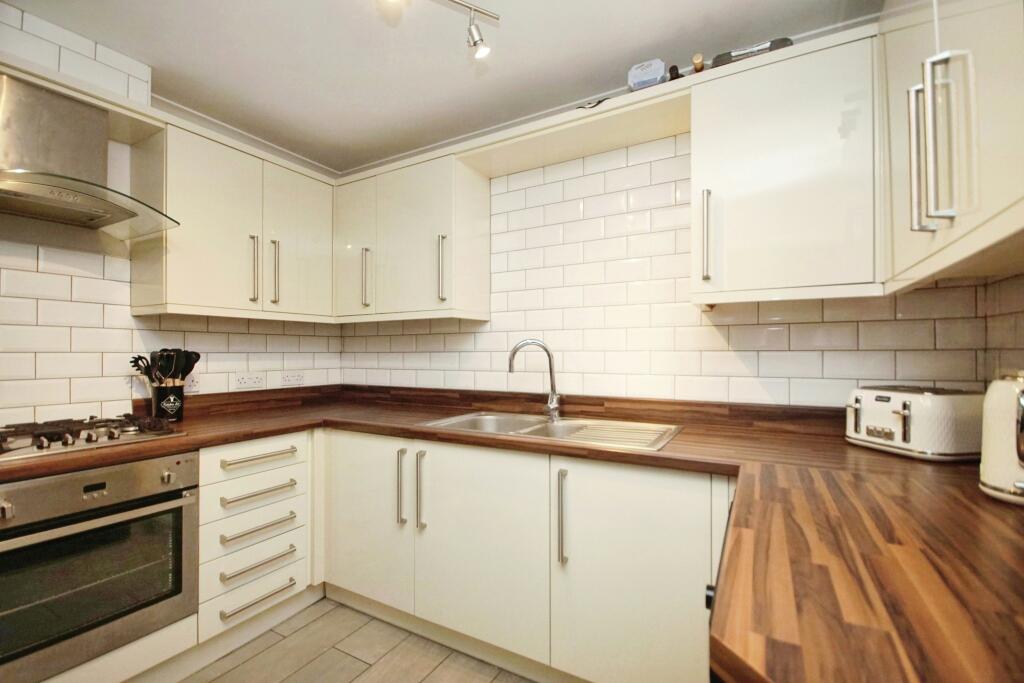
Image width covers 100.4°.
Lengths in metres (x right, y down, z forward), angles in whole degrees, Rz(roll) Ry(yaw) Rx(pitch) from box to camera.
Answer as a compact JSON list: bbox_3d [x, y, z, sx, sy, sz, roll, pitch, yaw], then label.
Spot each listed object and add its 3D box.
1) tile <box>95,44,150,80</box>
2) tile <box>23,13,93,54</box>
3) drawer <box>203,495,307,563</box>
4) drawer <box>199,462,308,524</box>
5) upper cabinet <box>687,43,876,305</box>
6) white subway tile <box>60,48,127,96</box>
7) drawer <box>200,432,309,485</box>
[{"bbox_3d":[-1.574,-1.122,1.730,0.012,0.072,0.178,-1,-2,31],"label":"tile"},{"bbox_3d":[-1.661,-1.119,1.570,0.012,0.072,0.200,-1,-2,31],"label":"tile"},{"bbox_3d":[-1.252,0.766,1.890,0.500,0.142,0.446,-1,-2,31],"label":"drawer"},{"bbox_3d":[-1.253,0.623,1.892,0.500,0.142,0.446,-1,-2,31],"label":"drawer"},{"bbox_3d":[0.913,-0.505,1.492,0.515,0.755,0.325,-1,-2,29],"label":"upper cabinet"},{"bbox_3d":[-1.614,-1.035,1.654,0.012,0.100,0.200,-1,-2,31],"label":"white subway tile"},{"bbox_3d":[-1.254,0.481,1.895,0.500,0.142,0.446,-1,-2,31],"label":"drawer"}]

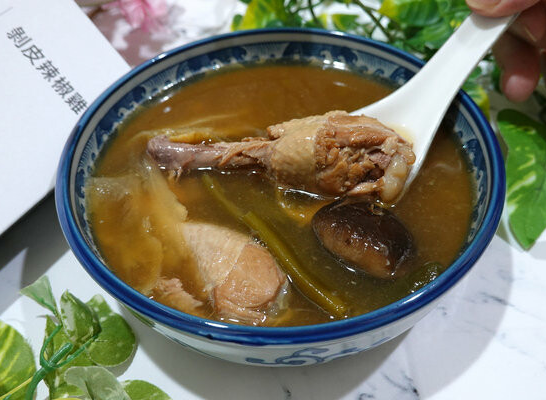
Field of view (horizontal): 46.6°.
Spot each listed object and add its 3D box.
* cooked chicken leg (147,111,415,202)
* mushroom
[{"bbox_3d":[0.002,-0.022,0.295,0.121,0.039,0.041,4,47,6],"label":"cooked chicken leg"},{"bbox_3d":[0.039,0.016,0.270,0.041,0.026,0.046,-36,55,-27],"label":"mushroom"}]

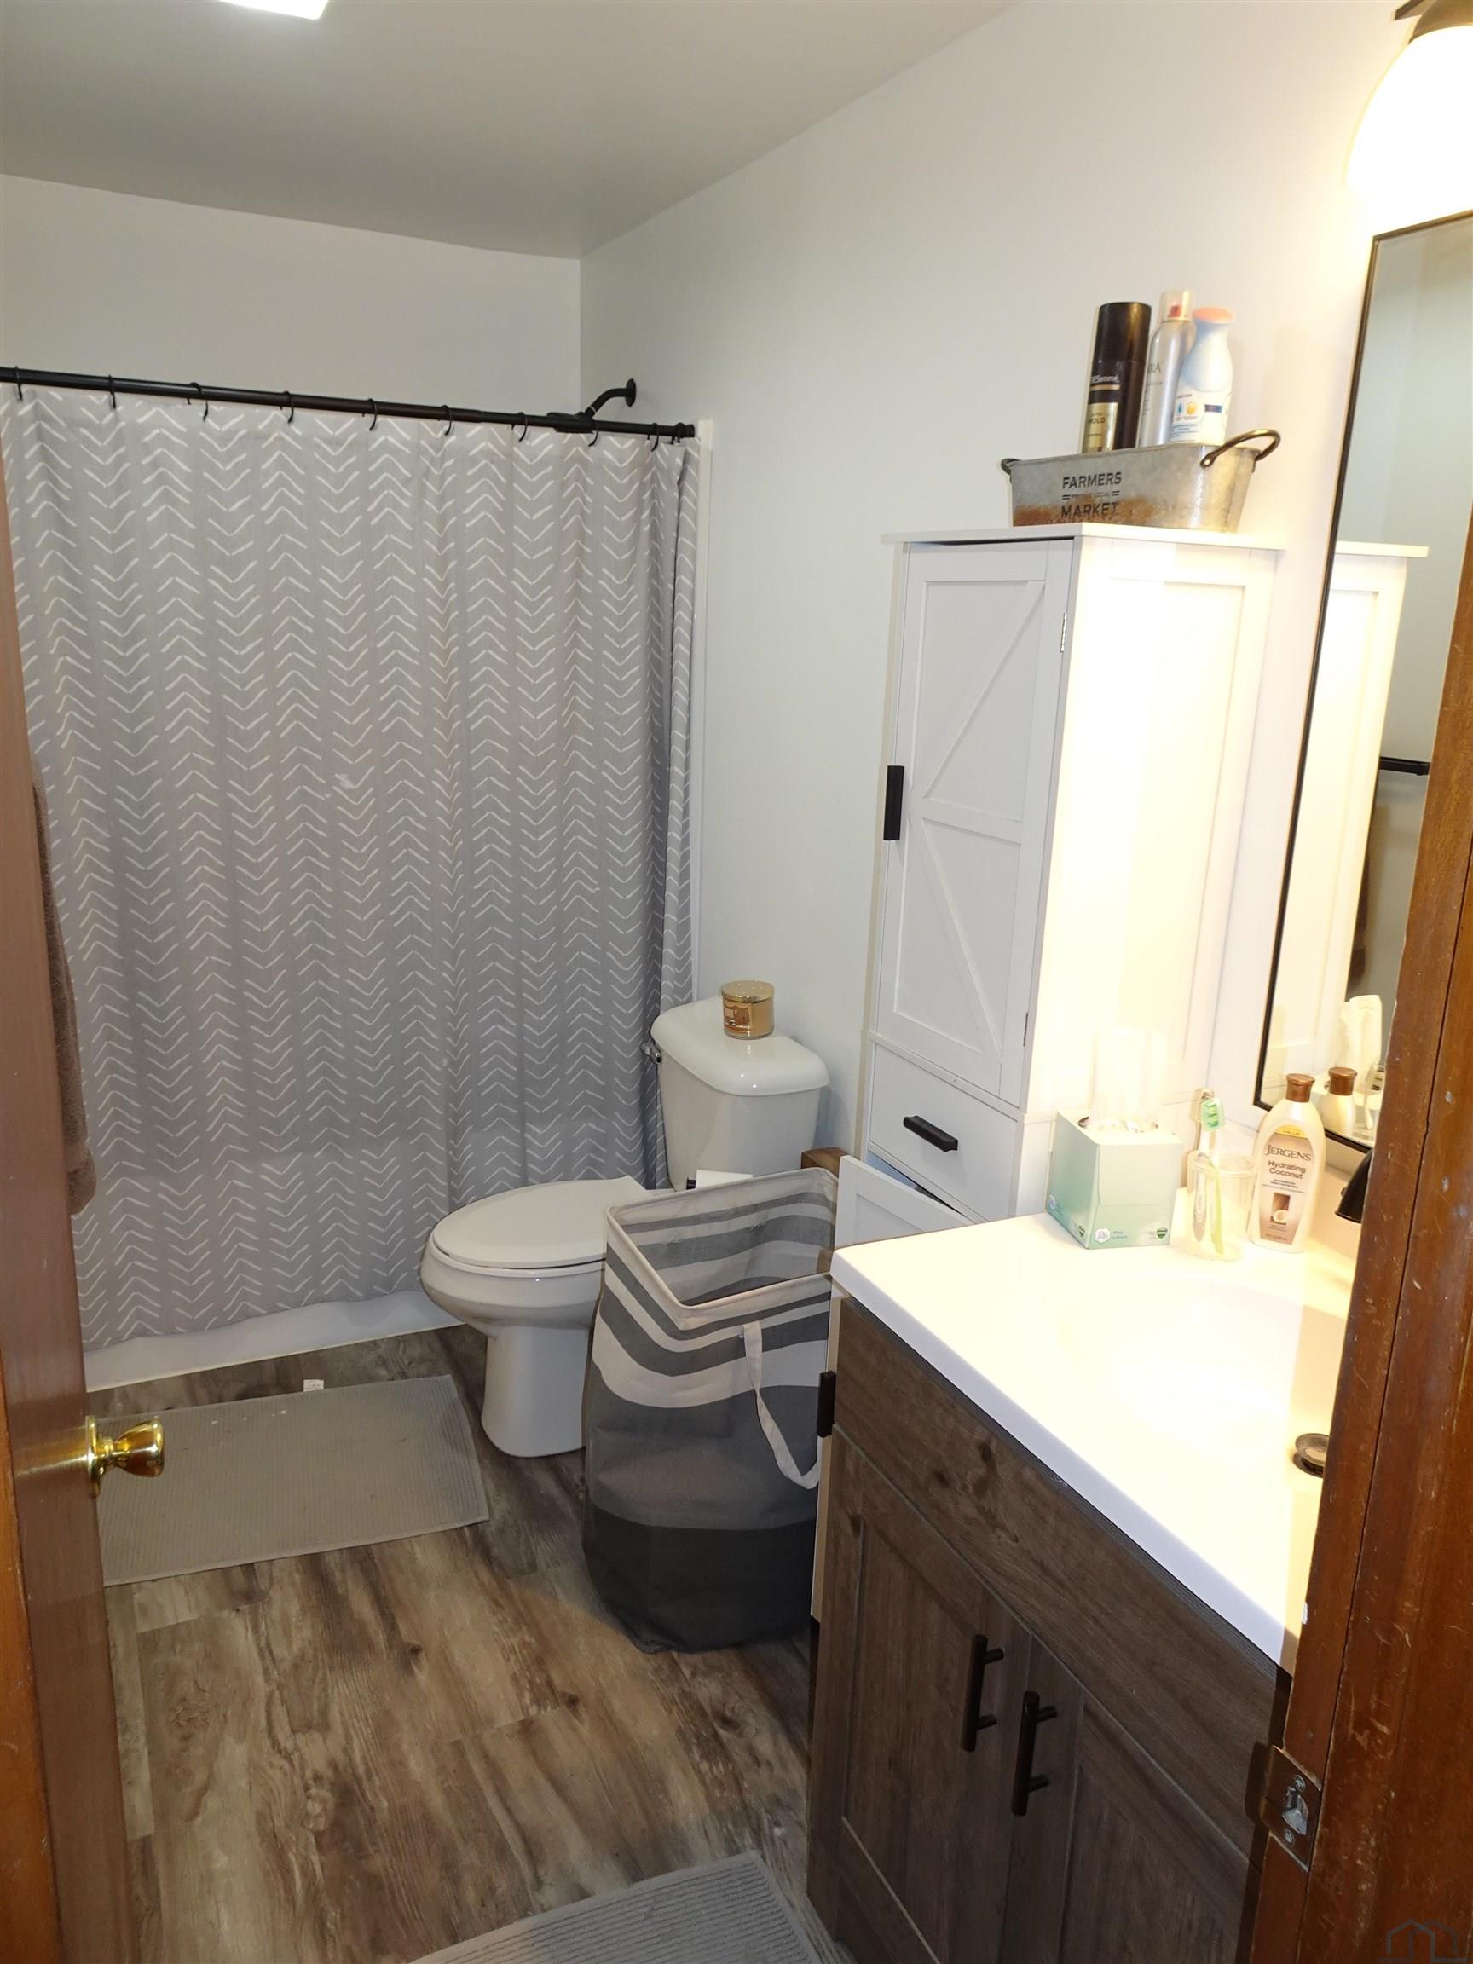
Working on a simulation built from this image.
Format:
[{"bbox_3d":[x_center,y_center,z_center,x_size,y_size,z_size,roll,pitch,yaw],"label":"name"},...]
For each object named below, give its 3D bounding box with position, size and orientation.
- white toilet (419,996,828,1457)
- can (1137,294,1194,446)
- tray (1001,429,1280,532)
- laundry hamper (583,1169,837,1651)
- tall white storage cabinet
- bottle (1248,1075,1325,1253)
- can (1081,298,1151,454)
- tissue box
[{"bbox_3d":[-0.261,0.501,2.744,0.735,0.775,0.480,-6,17,-26],"label":"white toilet"},{"bbox_3d":[0.498,-0.663,1.600,0.052,0.262,0.052,2,16,0],"label":"can"},{"bbox_3d":[0.475,-0.599,1.659,0.140,0.104,0.390,-6,17,-26],"label":"tray"},{"bbox_3d":[0.015,0.709,2.279,0.440,0.640,0.350,-6,17,-26],"label":"laundry hamper"},{"bbox_3d":[0.388,0.271,1.908,0.300,1.706,0.395,-6,17,-26],"label":"tall white storage cabinet"},{"bbox_3d":[0.635,0.202,1.560,0.078,0.212,0.050,8,17,20],"label":"bottle"},{"bbox_3d":[0.458,-0.678,1.656,0.063,0.260,0.063,2,16,0],"label":"can"},{"bbox_3d":[0.440,0.230,1.593,0.097,0.128,0.096,-3,16,-18],"label":"tissue box"}]

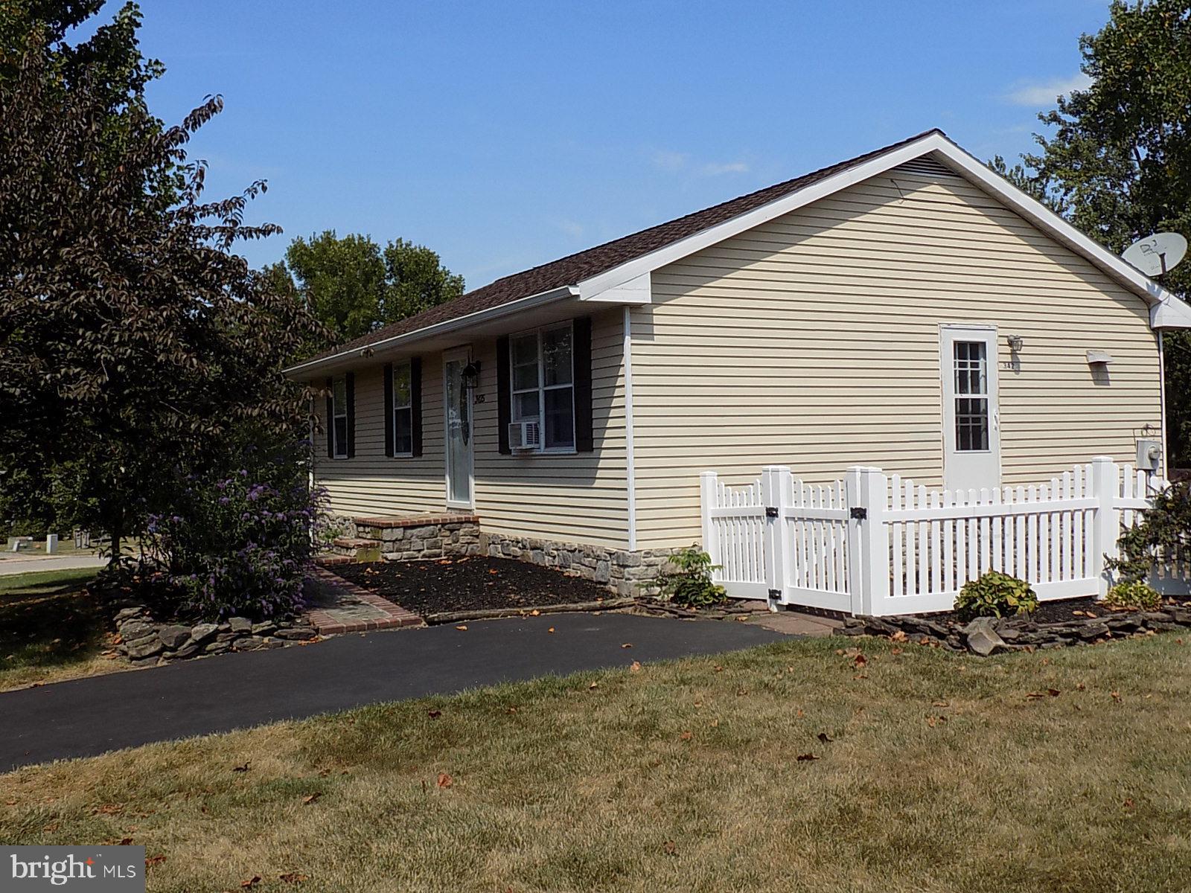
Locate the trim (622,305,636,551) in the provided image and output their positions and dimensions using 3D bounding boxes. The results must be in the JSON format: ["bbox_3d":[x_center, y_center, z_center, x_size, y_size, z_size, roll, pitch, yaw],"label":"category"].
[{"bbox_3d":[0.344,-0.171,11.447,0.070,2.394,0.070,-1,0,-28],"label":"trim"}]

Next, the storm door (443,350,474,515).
[{"bbox_3d":[-1.787,-0.238,15.404,0.100,2.109,0.998,-1,0,-28],"label":"storm door"}]

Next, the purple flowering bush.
[{"bbox_3d":[-3.082,0.676,10.050,1.480,1.480,1.400,-1,0,-17],"label":"purple flowering bush"}]

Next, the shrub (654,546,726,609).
[{"bbox_3d":[0.905,1.192,11.100,0.610,0.530,0.560,-2,0,0],"label":"shrub"}]

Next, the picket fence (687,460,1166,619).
[{"bbox_3d":[3.291,0.789,11.210,4.102,1.260,2.232,-1,0,-14],"label":"picket fence"}]

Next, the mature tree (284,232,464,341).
[{"bbox_3d":[-6.858,-2.141,36.000,6.300,9.000,6.200,-1,0,-11],"label":"mature tree"}]

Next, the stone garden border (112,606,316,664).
[{"bbox_3d":[-2.955,1.435,9.402,1.650,0.360,0.450,-1,0,-28],"label":"stone garden border"}]

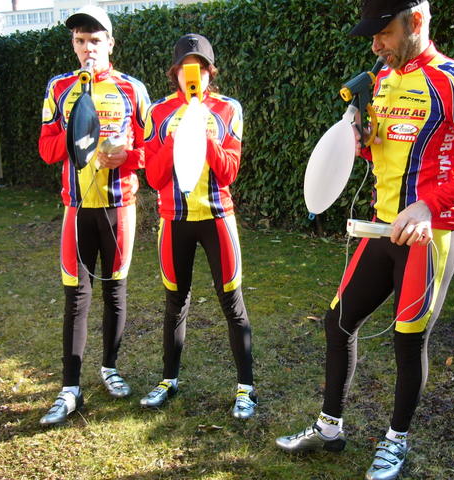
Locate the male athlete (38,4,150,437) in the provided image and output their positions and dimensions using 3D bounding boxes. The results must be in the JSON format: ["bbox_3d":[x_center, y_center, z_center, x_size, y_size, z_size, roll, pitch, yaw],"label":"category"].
[{"bbox_3d":[-0.601,-0.095,2.873,0.510,1.800,0.450,-1,13,-3],"label":"male athlete"}]

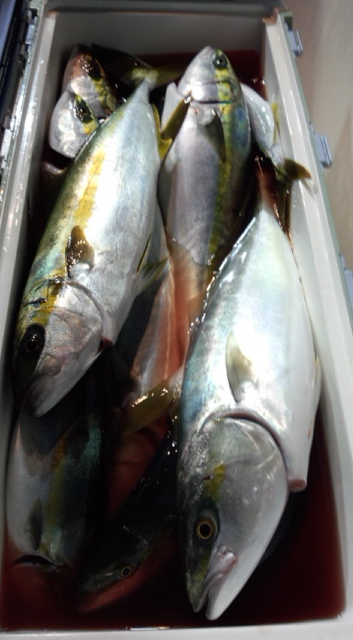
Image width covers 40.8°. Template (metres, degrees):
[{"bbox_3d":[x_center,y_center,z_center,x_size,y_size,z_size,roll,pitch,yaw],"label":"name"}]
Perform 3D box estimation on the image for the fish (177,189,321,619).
[{"bbox_3d":[0.087,0.009,0.536,0.136,0.085,0.539,1,57,12],"label":"fish"}]

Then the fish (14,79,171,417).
[{"bbox_3d":[-0.082,-0.149,0.588,0.132,0.080,0.516,-1,59,16],"label":"fish"}]

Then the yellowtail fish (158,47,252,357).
[{"bbox_3d":[0.042,-0.183,0.648,0.117,0.080,0.469,14,67,-27],"label":"yellowtail fish"}]

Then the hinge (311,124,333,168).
[{"bbox_3d":[0.183,-0.216,0.594,0.018,0.030,0.052,-1,62,-1],"label":"hinge"}]

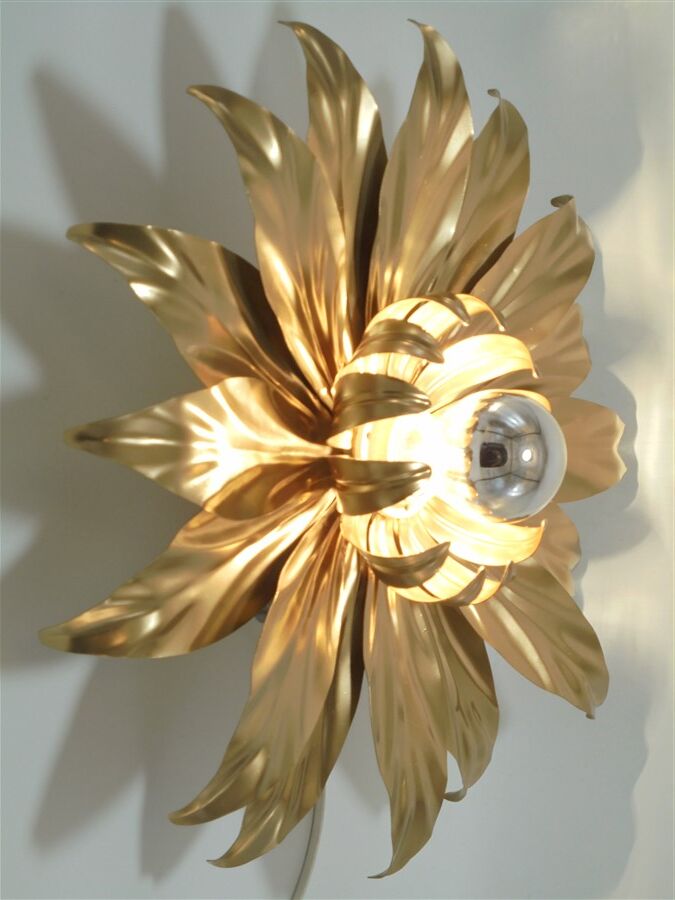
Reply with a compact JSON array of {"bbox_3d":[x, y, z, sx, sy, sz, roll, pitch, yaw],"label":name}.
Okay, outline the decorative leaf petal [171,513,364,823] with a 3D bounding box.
[{"bbox_3d":[-0.024,0.096,0.590,0.037,0.178,0.062,-6,136,35],"label":"decorative leaf petal"}]

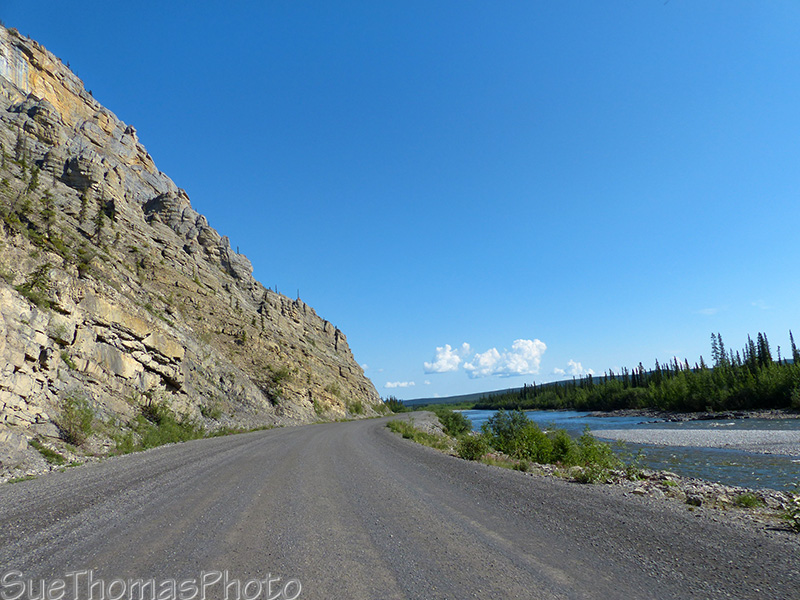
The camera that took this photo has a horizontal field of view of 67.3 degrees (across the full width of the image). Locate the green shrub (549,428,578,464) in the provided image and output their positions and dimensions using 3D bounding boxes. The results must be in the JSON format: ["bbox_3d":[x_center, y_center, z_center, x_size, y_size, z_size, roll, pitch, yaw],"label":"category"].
[{"bbox_3d":[3.833,3.425,14.000,0.720,0.870,0.700,0,-10,0],"label":"green shrub"}]

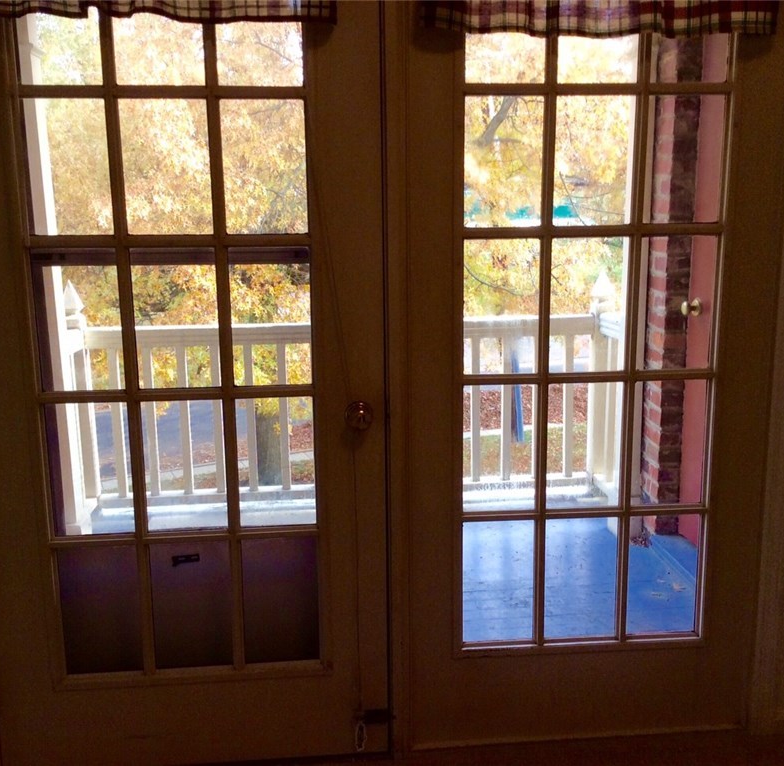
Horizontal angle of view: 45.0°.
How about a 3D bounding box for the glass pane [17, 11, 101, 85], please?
[{"bbox_3d":[-0.680,-0.747,1.919,0.176,0.273,0.020,-2,12,-5],"label":"glass pane"}]

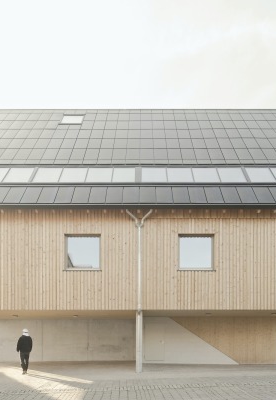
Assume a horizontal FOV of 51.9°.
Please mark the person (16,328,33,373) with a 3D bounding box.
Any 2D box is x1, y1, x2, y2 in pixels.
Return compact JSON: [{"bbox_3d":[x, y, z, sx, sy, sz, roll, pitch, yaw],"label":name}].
[{"bbox_3d":[-4.380,5.870,10.950,0.590,1.760,0.440,0,0,-9],"label":"person"}]

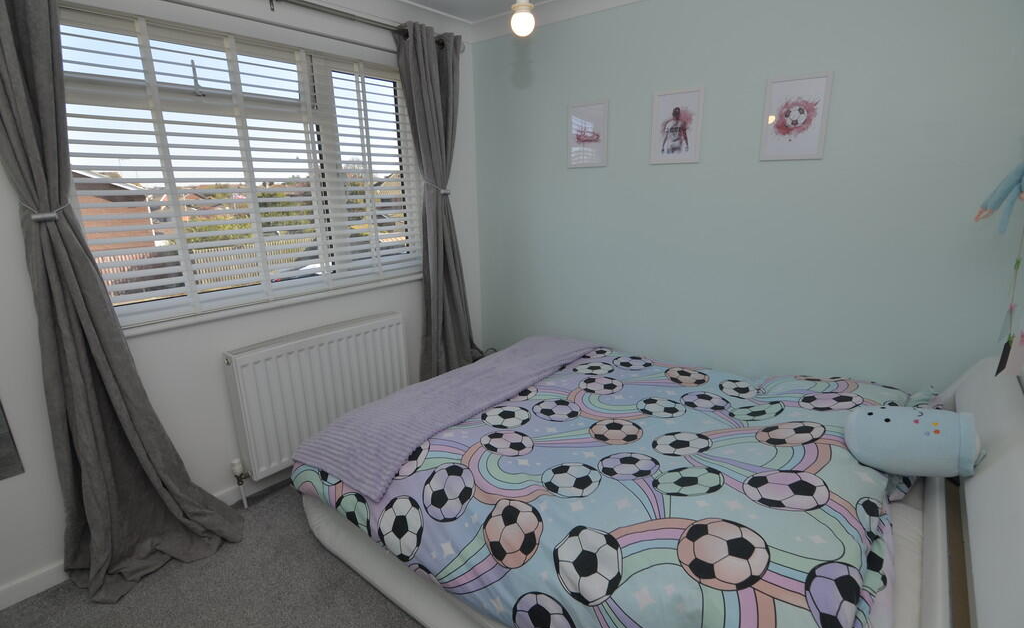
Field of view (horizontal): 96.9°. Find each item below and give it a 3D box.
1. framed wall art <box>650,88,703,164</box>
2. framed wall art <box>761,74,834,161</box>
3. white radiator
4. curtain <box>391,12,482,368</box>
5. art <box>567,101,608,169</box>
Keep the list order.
[{"bbox_3d":[0.782,-0.883,2.158,0.233,0.322,0.018,10,19,35],"label":"framed wall art"},{"bbox_3d":[1.172,-0.805,1.880,0.233,0.322,0.018,10,19,35],"label":"framed wall art"},{"bbox_3d":[-0.924,0.376,2.326,0.106,0.589,0.849,12,20,40],"label":"white radiator"},{"bbox_3d":[-0.392,-0.431,2.696,0.180,2.237,0.490,12,20,40],"label":"curtain"},{"bbox_3d":[0.409,-0.948,2.426,0.233,0.322,0.018,10,19,35],"label":"art"}]

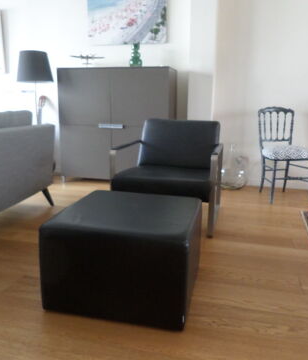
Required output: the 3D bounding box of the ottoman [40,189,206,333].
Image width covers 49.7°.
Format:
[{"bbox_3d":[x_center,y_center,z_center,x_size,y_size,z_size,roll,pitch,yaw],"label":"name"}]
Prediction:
[{"bbox_3d":[-0.109,0.332,1.597,0.608,0.389,0.566,4,12,13],"label":"ottoman"}]

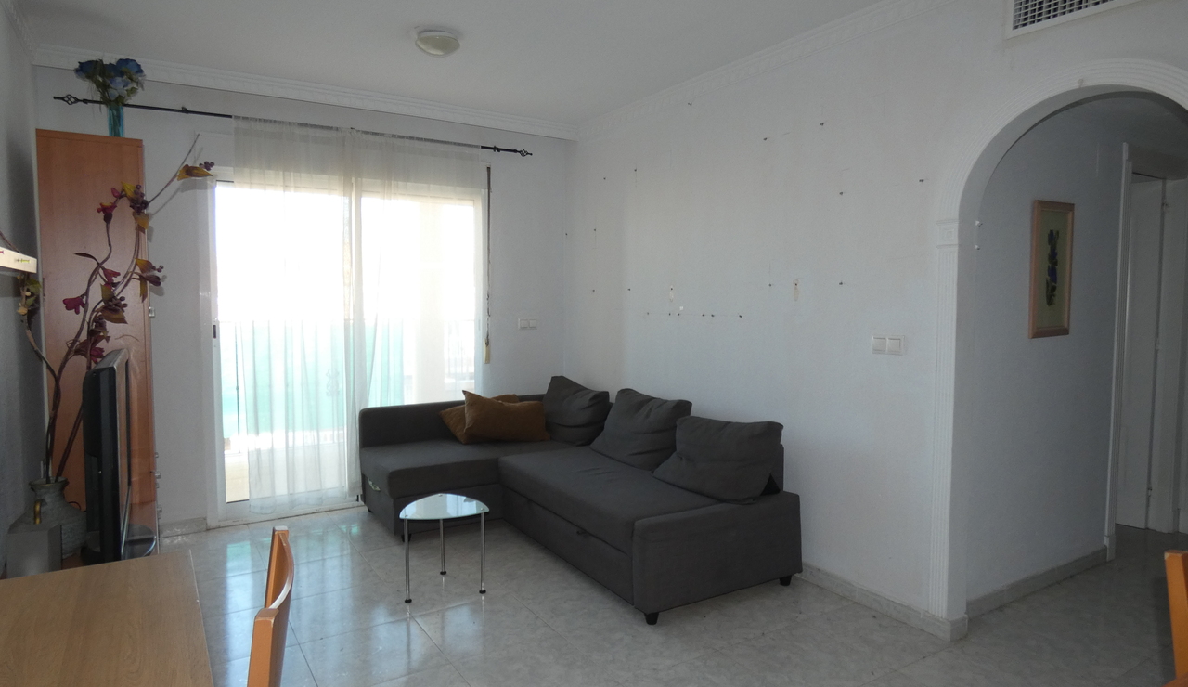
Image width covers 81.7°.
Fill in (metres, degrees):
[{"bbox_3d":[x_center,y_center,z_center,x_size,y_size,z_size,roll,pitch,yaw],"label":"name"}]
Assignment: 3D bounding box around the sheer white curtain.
[{"bbox_3d":[-1.416,-0.155,4.384,1.540,2.350,0.110,-2,4,-32],"label":"sheer white curtain"}]

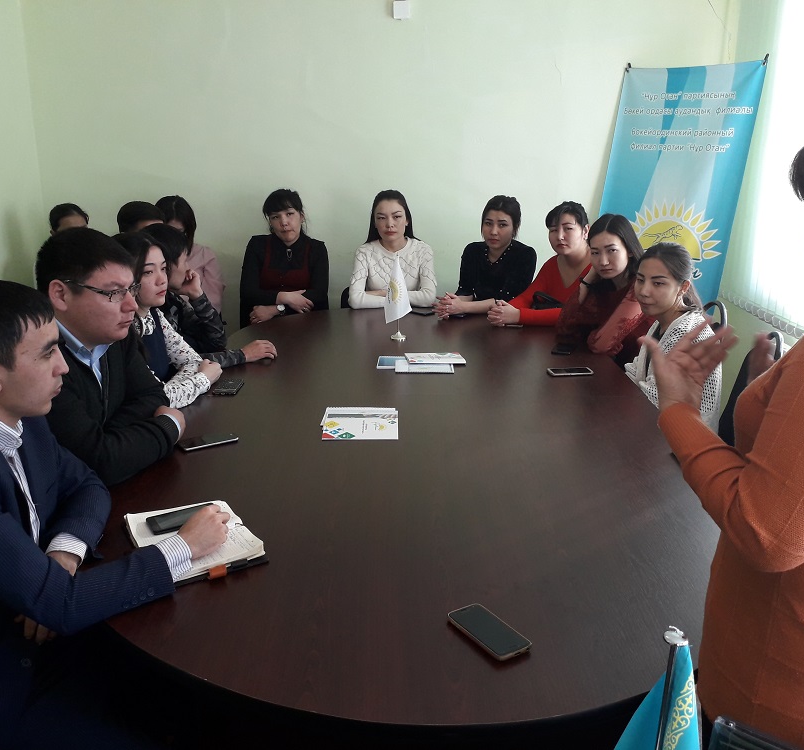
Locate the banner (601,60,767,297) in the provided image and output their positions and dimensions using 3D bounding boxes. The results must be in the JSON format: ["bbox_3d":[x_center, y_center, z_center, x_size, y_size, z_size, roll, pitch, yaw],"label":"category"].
[{"bbox_3d":[1.490,-0.773,4.531,0.800,1.991,0.060,15,10,40],"label":"banner"}]

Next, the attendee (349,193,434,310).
[{"bbox_3d":[-0.046,-0.231,3.844,0.460,1.317,0.680,0,16,-1],"label":"attendee"}]

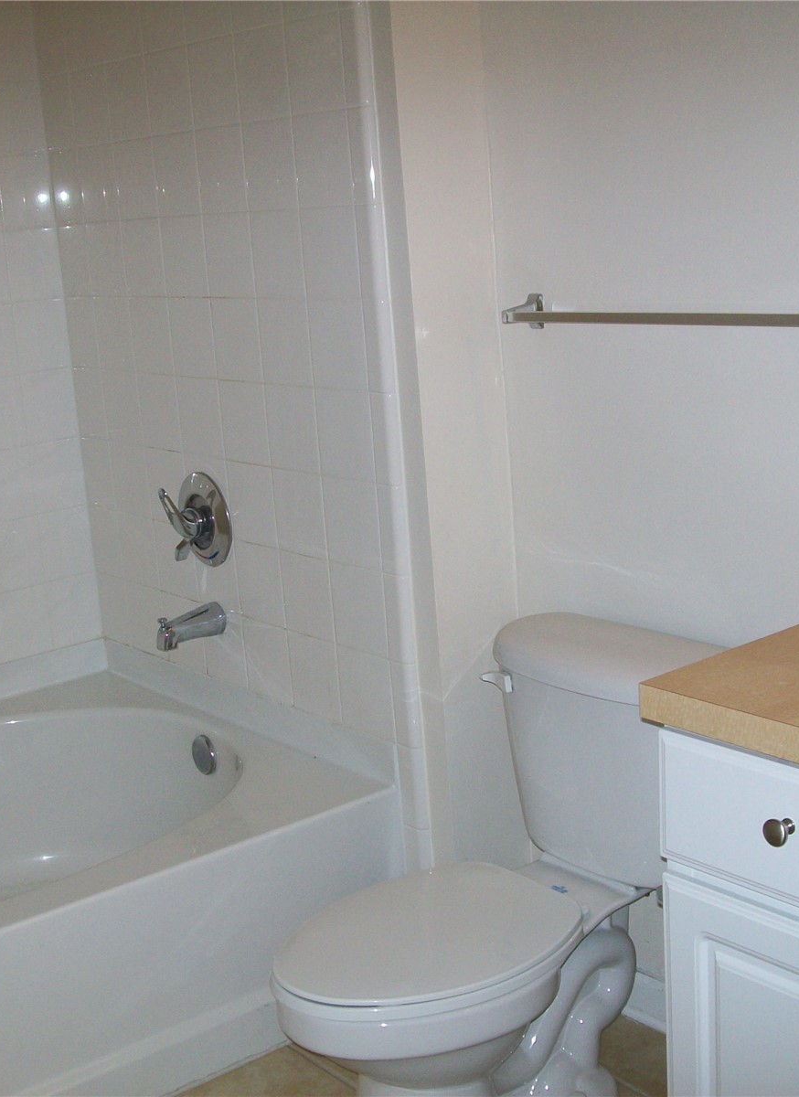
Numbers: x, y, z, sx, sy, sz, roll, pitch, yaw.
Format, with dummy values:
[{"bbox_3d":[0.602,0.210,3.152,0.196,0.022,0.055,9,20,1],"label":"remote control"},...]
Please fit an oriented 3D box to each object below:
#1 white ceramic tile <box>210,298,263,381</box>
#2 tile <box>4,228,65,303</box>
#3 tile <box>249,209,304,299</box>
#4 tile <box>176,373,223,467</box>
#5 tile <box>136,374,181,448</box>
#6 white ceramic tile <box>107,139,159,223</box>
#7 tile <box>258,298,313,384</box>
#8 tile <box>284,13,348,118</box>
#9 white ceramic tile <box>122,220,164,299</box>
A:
[{"bbox_3d":[-0.302,-0.386,2.817,0.009,0.152,0.152,-14,16,-37],"label":"white ceramic tile"},{"bbox_3d":[-0.779,-0.606,3.252,0.123,0.151,0.010,-14,17,-38],"label":"tile"},{"bbox_3d":[-0.211,-0.517,2.673,0.010,0.152,0.152,-15,17,-38],"label":"tile"},{"bbox_3d":[-0.393,-0.253,2.980,0.010,0.151,0.152,-14,17,-38],"label":"tile"},{"bbox_3d":[-0.476,-0.273,3.041,0.010,0.152,0.152,-15,17,-37],"label":"tile"},{"bbox_3d":[-0.525,-0.721,2.993,0.010,0.151,0.152,-14,17,-38],"label":"white ceramic tile"},{"bbox_3d":[-0.200,-0.367,2.708,0.010,0.152,0.152,-15,17,-38],"label":"tile"},{"bbox_3d":[-0.131,-0.775,2.429,0.010,0.152,0.152,-15,17,-37],"label":"tile"},{"bbox_3d":[-0.498,-0.569,2.987,0.010,0.152,0.152,-15,17,-37],"label":"white ceramic tile"}]

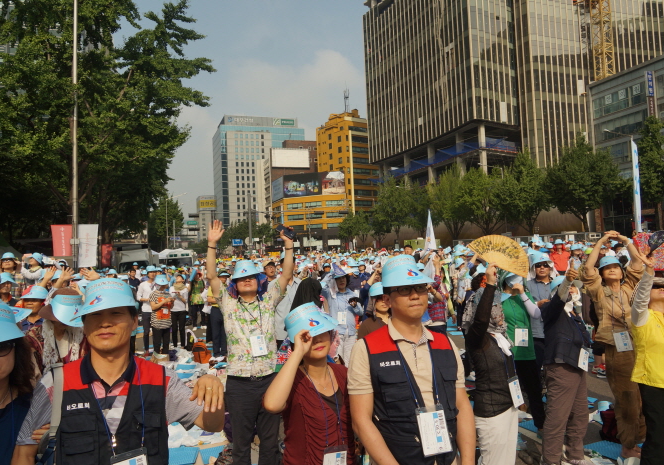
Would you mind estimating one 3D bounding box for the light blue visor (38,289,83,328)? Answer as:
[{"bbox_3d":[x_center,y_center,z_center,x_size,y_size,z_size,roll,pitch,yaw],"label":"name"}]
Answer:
[{"bbox_3d":[-1.444,0.406,2.800,0.290,0.180,0.230,7,2,33],"label":"light blue visor"}]

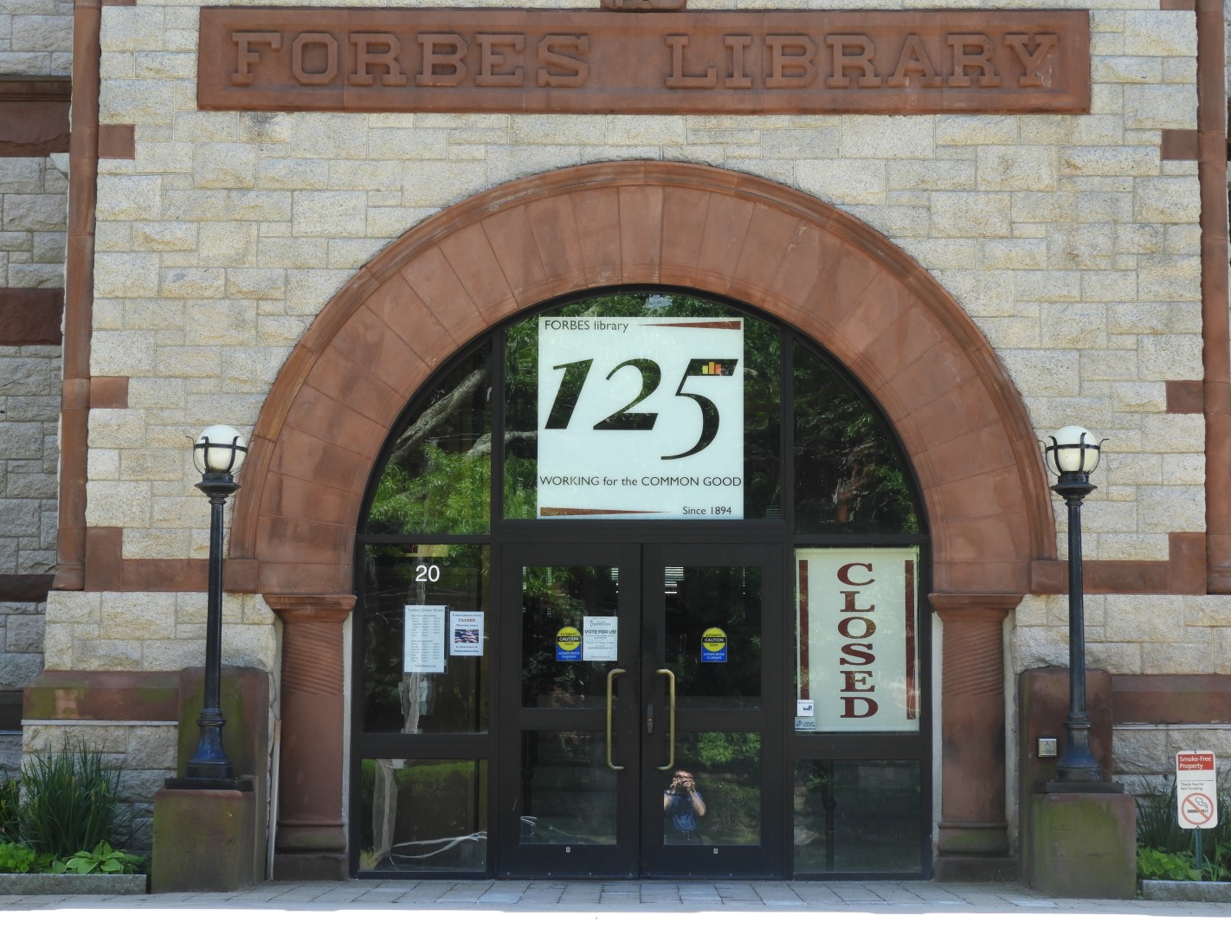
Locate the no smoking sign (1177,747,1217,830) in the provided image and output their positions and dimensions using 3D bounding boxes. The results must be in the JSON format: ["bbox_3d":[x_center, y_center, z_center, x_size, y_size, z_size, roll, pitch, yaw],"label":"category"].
[{"bbox_3d":[3.453,1.915,17.115,0.229,0.459,0.030,0,-7,0],"label":"no smoking sign"}]

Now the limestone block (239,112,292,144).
[{"bbox_3d":[-2.228,-2.149,18.429,0.338,0.205,0.200,0,-7,0],"label":"limestone block"}]

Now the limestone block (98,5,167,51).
[{"bbox_3d":[-3.083,-2.790,18.507,0.411,0.296,0.200,0,-7,0],"label":"limestone block"}]

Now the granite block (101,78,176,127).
[{"bbox_3d":[-3.047,-2.310,18.452,0.469,0.307,0.200,0,-7,0],"label":"granite block"}]

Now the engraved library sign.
[{"bbox_3d":[0.174,-2.556,18.260,5.607,0.675,0.150,0,-6,1],"label":"engraved library sign"}]

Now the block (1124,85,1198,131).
[{"bbox_3d":[3.439,-2.257,18.243,0.459,0.294,0.160,0,-6,1],"label":"block"}]

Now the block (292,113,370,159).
[{"bbox_3d":[-1.802,-2.081,18.287,0.499,0.288,0.160,0,-6,1],"label":"block"}]

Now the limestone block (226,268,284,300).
[{"bbox_3d":[-2.265,-1.145,18.195,0.362,0.211,0.200,0,-6,1],"label":"limestone block"}]

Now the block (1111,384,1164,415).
[{"bbox_3d":[3.285,-0.426,18.200,0.345,0.198,0.200,0,-7,0],"label":"block"}]

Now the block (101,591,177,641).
[{"bbox_3d":[-2.959,0.931,17.971,0.473,0.303,0.200,0,-6,1],"label":"block"}]

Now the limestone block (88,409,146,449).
[{"bbox_3d":[-3.116,-0.232,18.104,0.367,0.258,0.200,0,-6,1],"label":"limestone block"}]

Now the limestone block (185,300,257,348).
[{"bbox_3d":[-2.509,-0.904,18.427,0.472,0.307,0.250,0,-7,1],"label":"limestone block"}]

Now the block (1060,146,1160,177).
[{"bbox_3d":[3.155,-1.936,18.472,0.638,0.196,0.250,0,-7,1],"label":"block"}]

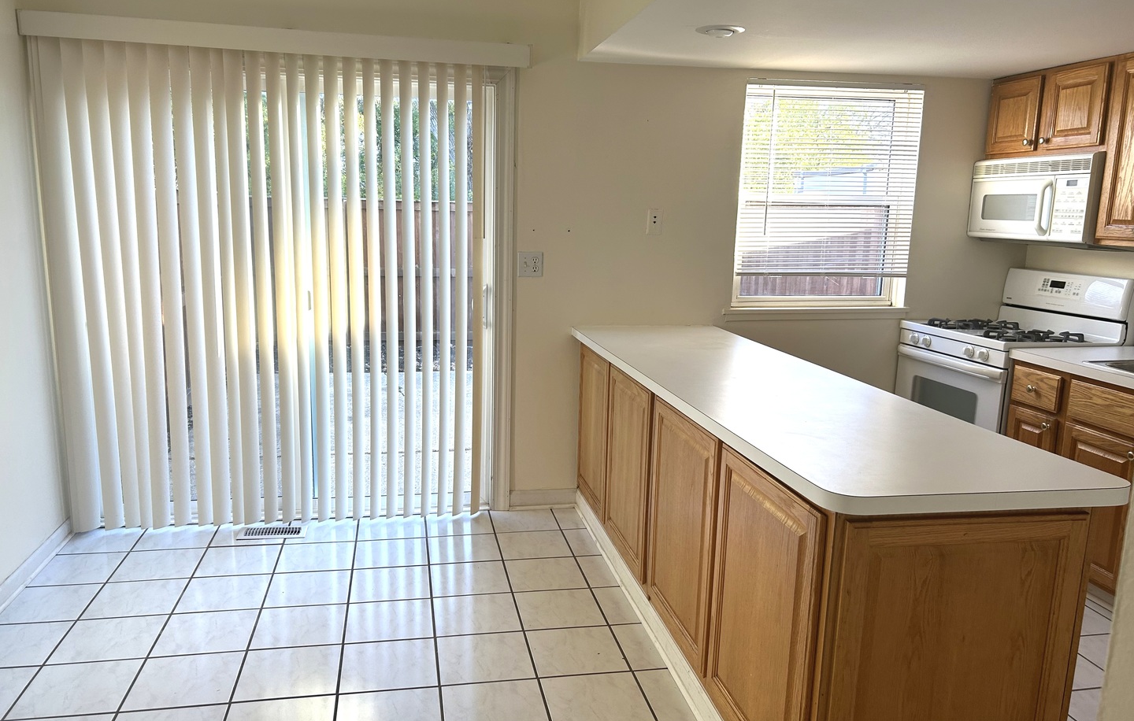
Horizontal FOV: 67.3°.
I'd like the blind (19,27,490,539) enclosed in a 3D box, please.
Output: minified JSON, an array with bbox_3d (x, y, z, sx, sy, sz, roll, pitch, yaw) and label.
[{"bbox_3d":[-1.246,-0.270,3.684,1.772,2.034,0.079,0,11,-11],"label":"blind"}]

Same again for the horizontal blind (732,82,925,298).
[{"bbox_3d":[1.280,-0.817,4.167,0.918,1.003,0.043,0,11,-11],"label":"horizontal blind"}]

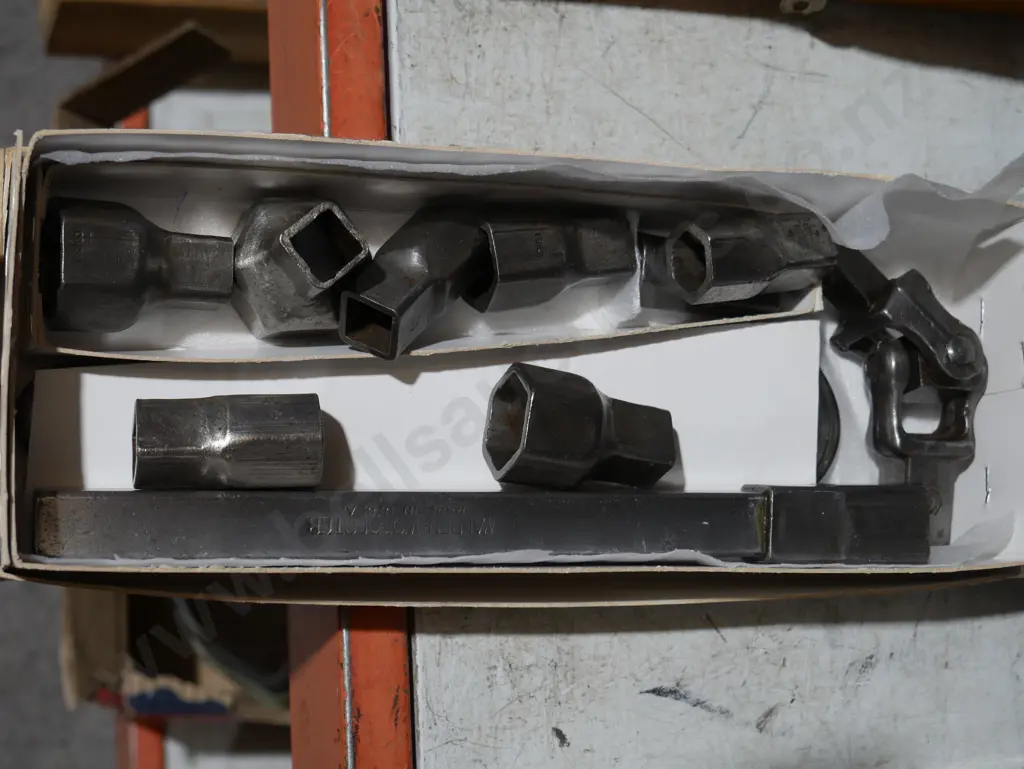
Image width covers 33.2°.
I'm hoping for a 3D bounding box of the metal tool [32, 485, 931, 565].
[{"bbox_3d":[0.000,0.043,0.525,0.280,0.022,0.024,1,84,-16],"label":"metal tool"}]

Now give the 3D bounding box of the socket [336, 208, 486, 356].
[{"bbox_3d":[-0.030,-0.034,0.554,0.033,0.031,0.058,48,45,-6],"label":"socket"}]

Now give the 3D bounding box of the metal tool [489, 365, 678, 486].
[{"bbox_3d":[0.024,0.016,0.550,0.056,0.033,0.037,11,81,-23],"label":"metal tool"}]

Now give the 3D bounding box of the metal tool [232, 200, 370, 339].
[{"bbox_3d":[-0.066,-0.039,0.553,0.045,0.059,0.041,-10,85,-18],"label":"metal tool"}]

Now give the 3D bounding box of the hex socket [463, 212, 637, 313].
[{"bbox_3d":[0.013,-0.041,0.556,0.052,0.028,0.032,-7,86,-22],"label":"hex socket"}]

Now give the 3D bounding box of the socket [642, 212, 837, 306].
[{"bbox_3d":[0.082,-0.042,0.571,0.051,0.025,0.028,-6,86,-20],"label":"socket"}]

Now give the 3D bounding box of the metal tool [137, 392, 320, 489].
[{"bbox_3d":[-0.085,0.017,0.515,0.054,0.028,0.029,0,84,-16],"label":"metal tool"}]

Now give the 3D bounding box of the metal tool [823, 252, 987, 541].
[{"bbox_3d":[0.143,0.003,0.616,0.054,0.040,0.112,-10,87,-15],"label":"metal tool"}]

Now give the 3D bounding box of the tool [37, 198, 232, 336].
[{"bbox_3d":[-0.121,-0.039,0.559,0.060,0.039,0.044,0,85,-18],"label":"tool"}]

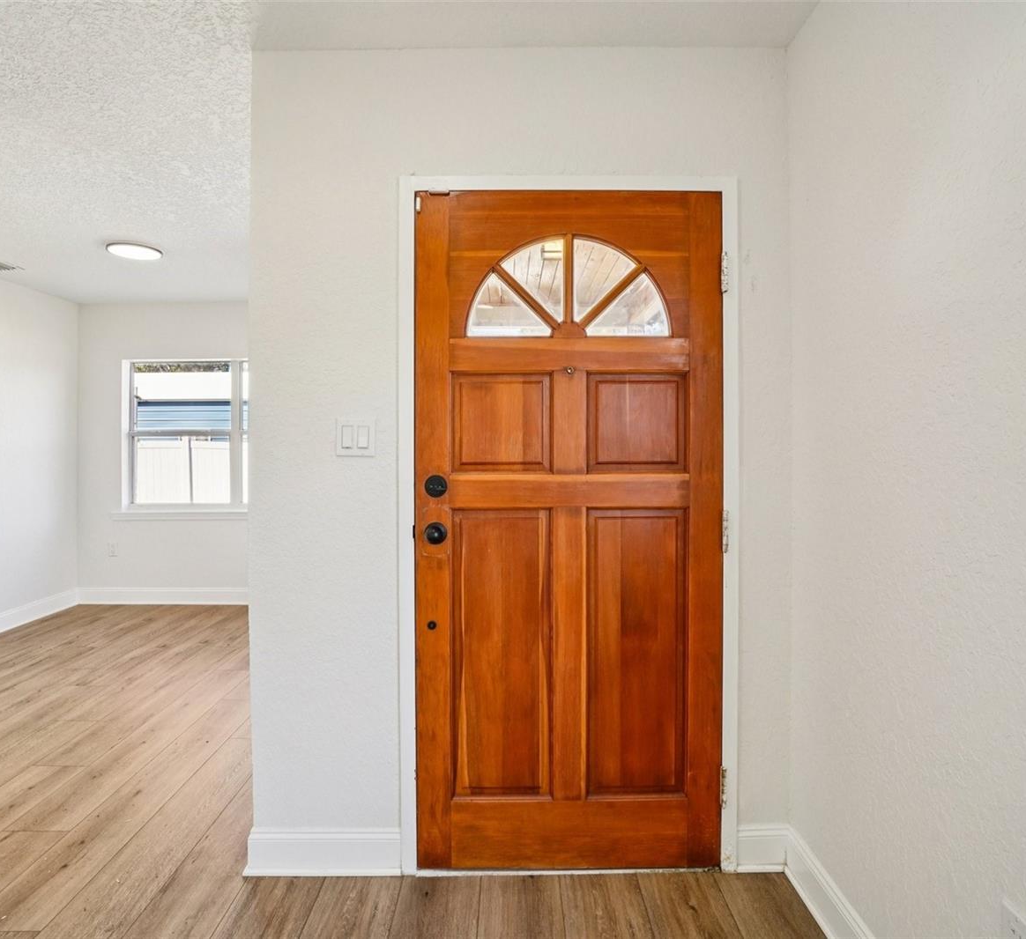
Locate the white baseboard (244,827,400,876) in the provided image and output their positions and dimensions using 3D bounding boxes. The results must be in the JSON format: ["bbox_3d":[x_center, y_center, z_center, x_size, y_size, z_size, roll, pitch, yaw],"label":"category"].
[{"bbox_3d":[-0.564,1.137,1.746,0.465,0.132,0.024,0,0,0],"label":"white baseboard"}]

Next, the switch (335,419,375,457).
[{"bbox_3d":[-0.467,-0.094,1.747,0.116,0.114,0.012,0,0,0],"label":"switch"}]

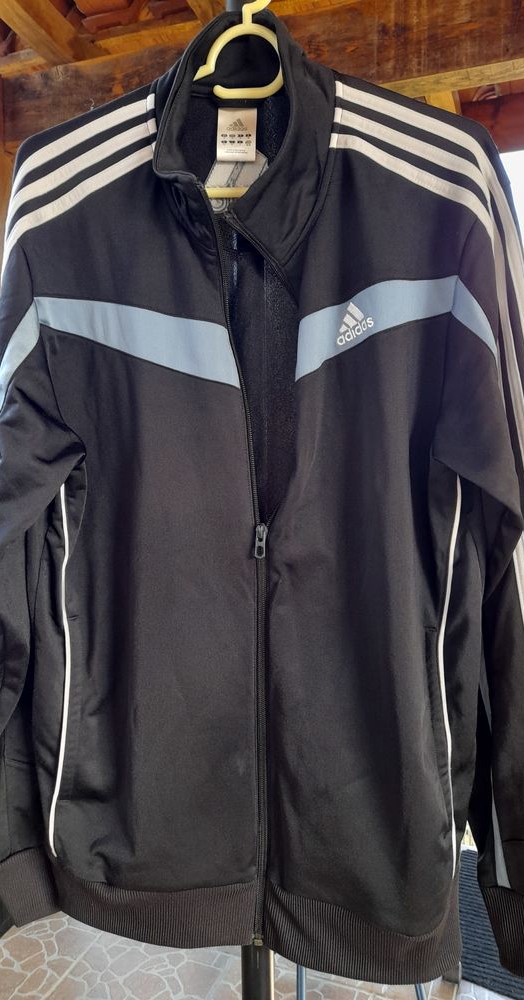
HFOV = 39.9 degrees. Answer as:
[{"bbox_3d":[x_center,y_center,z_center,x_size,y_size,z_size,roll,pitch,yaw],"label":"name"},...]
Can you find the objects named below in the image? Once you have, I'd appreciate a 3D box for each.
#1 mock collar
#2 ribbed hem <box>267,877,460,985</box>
[{"bbox_3d":[-0.017,-0.318,0.630,0.165,0.225,0.120,0,4,0],"label":"mock collar"},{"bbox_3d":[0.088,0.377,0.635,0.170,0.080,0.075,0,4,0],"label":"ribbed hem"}]

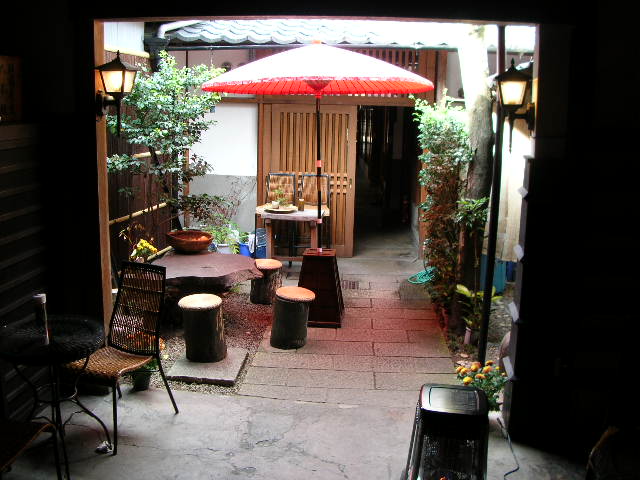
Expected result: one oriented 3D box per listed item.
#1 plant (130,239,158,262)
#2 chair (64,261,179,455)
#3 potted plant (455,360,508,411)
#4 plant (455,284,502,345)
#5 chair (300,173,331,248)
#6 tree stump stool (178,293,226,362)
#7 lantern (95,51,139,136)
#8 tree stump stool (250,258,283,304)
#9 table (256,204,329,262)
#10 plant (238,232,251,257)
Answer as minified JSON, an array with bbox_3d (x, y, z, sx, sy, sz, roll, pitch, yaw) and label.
[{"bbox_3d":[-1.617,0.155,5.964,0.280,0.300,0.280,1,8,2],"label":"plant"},{"bbox_3d":[-1.134,0.611,3.565,0.480,0.870,0.620,5,9,23],"label":"chair"},{"bbox_3d":[0.943,0.845,3.733,0.270,0.280,0.260,1,11,4],"label":"potted plant"},{"bbox_3d":[1.201,0.557,4.855,0.340,0.420,0.330,1,11,4],"label":"plant"},{"bbox_3d":[-0.106,-0.271,8.534,0.440,1.180,0.500,1,8,2],"label":"chair"},{"bbox_3d":[-0.848,0.632,4.725,0.330,0.420,0.330,1,8,2],"label":"tree stump stool"},{"bbox_3d":[-1.217,-0.870,3.894,0.260,0.520,0.230,1,8,2],"label":"lantern"},{"bbox_3d":[-0.494,0.380,5.960,0.290,0.330,0.290,1,11,4],"label":"tree stump stool"},{"bbox_3d":[-0.342,0.042,8.095,0.800,0.700,0.500,1,8,2],"label":"table"},{"bbox_3d":[-0.962,0.084,8.352,0.210,0.420,0.210,1,8,2],"label":"plant"}]

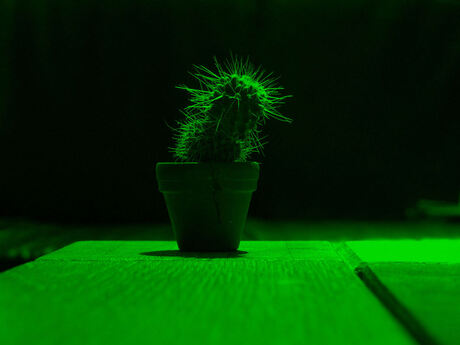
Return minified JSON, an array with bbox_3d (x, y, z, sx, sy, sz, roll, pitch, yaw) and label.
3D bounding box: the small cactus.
[{"bbox_3d":[0.001,-0.036,0.740,0.070,0.061,0.062,0,0,0],"label":"small cactus"}]

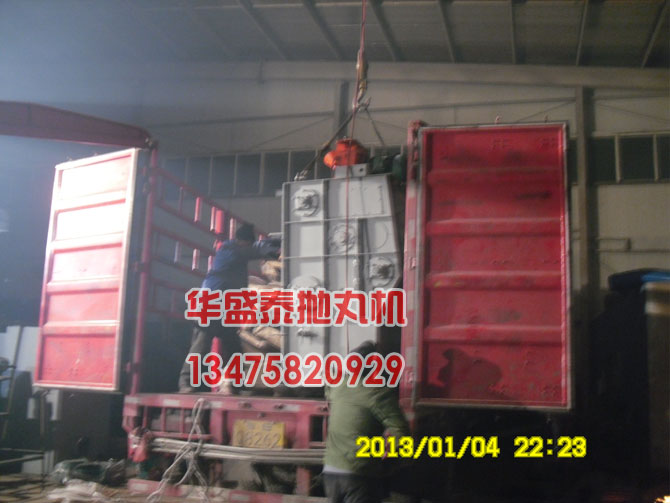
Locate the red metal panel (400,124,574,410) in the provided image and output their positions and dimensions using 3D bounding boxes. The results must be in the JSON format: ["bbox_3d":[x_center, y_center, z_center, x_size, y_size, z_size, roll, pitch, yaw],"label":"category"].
[{"bbox_3d":[1.183,0.085,5.242,1.219,2.199,0.100,0,-9,13],"label":"red metal panel"}]

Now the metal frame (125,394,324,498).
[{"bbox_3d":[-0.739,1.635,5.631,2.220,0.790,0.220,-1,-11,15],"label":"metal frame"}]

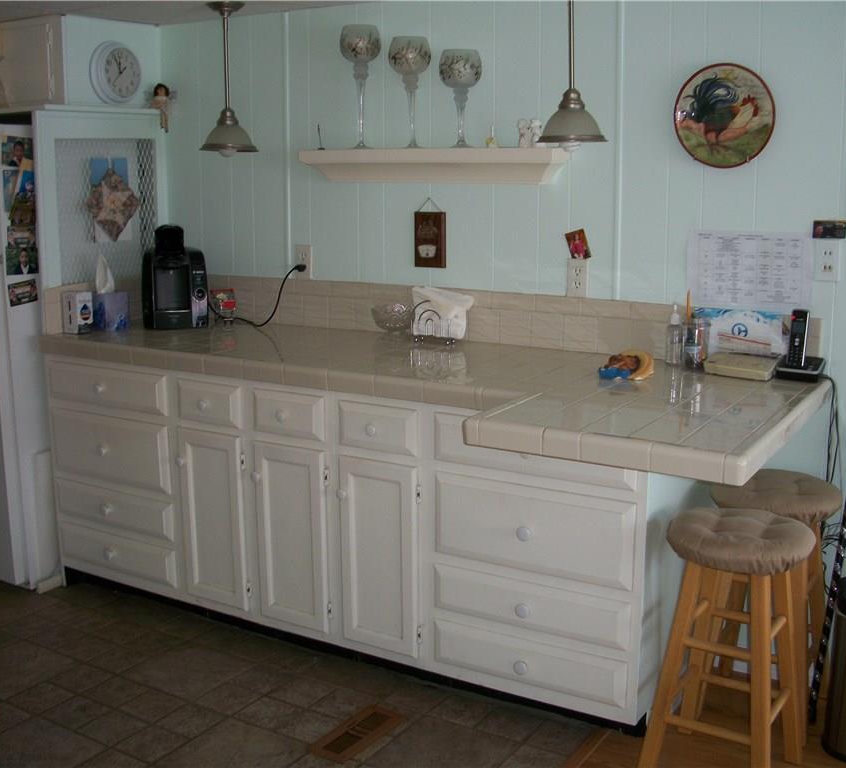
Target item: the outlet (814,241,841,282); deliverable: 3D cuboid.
[{"bbox_3d":[1.057,-0.320,2.700,0.069,0.112,0.012,7,13,30],"label":"outlet"}]

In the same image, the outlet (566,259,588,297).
[{"bbox_3d":[0.460,-0.316,3.073,0.071,0.115,0.012,7,13,30],"label":"outlet"}]

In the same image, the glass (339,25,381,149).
[{"bbox_3d":[-0.205,-0.976,3.424,0.136,0.406,0.136,0,11,0],"label":"glass"}]

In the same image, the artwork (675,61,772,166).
[{"bbox_3d":[0.806,-0.717,2.763,0.280,0.280,0.030,7,13,30],"label":"artwork"}]

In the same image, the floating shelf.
[{"bbox_3d":[0.010,-0.703,3.349,0.943,0.110,0.125,7,13,31],"label":"floating shelf"}]

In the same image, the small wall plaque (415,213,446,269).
[{"bbox_3d":[0.024,-0.469,3.380,0.106,0.178,0.020,7,14,30],"label":"small wall plaque"}]

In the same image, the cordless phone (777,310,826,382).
[{"bbox_3d":[1.025,-0.110,2.778,0.115,0.181,0.130,8,14,34],"label":"cordless phone"}]

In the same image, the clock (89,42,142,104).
[{"bbox_3d":[-1.103,-1.126,3.745,0.052,0.222,0.222,7,13,31],"label":"clock"}]

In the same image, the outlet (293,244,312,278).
[{"bbox_3d":[-0.414,-0.423,3.592,0.071,0.117,0.012,7,13,30],"label":"outlet"}]

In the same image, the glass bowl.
[{"bbox_3d":[-0.090,-0.204,3.474,0.158,0.100,0.158,0,11,0],"label":"glass bowl"}]

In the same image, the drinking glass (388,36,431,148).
[{"bbox_3d":[-0.045,-0.900,3.195,0.132,0.350,0.132,0,11,0],"label":"drinking glass"}]

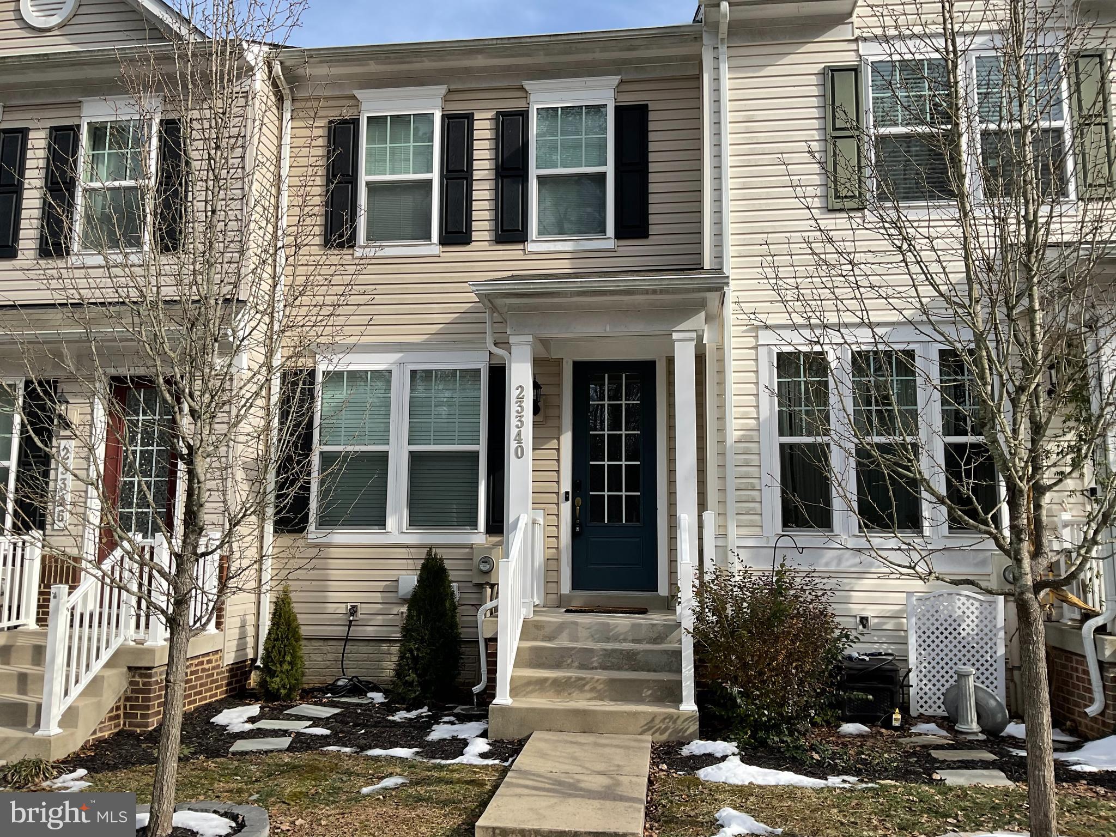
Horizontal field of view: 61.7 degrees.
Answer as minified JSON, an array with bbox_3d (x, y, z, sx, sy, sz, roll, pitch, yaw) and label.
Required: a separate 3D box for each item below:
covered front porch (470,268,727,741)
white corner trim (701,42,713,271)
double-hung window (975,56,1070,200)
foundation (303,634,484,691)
[{"bbox_3d":[0.371,0.390,8.392,2.308,4.308,2.697,-1,-8,7],"label":"covered front porch"},{"bbox_3d":[1.538,-2.701,9.610,0.106,2.436,0.100,-1,-8,7],"label":"white corner trim"},{"bbox_3d":[4.522,-2.849,9.113,0.870,1.558,0.100,-1,-8,7],"label":"double-hung window"},{"bbox_3d":[-1.777,2.599,9.833,2.069,0.556,0.180,-1,-8,7],"label":"foundation"}]

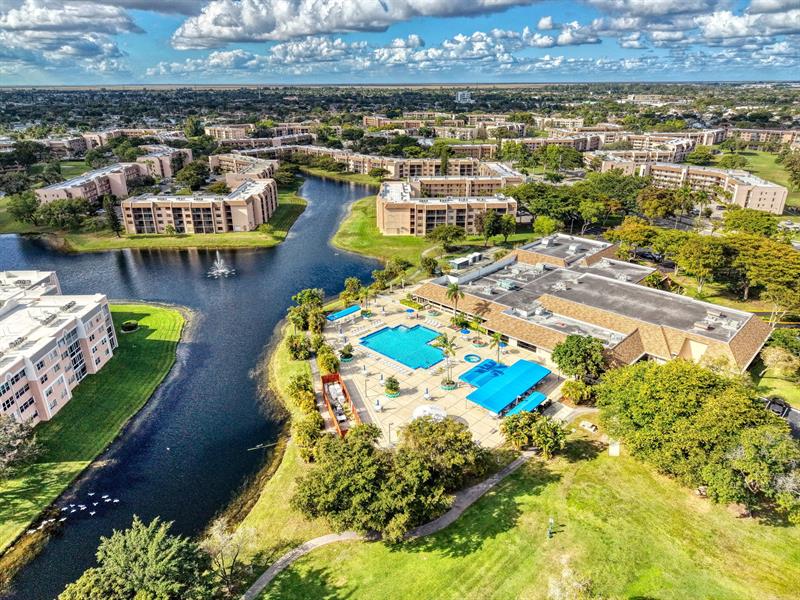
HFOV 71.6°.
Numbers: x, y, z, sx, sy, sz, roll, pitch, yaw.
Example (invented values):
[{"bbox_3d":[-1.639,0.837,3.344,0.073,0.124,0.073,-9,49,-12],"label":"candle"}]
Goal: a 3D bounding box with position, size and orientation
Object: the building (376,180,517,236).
[{"bbox_3d":[17.374,-39.739,236.555,54.190,12.200,49.010,-1,22,-2],"label":"building"}]

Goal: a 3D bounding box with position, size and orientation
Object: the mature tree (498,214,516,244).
[{"bbox_3d":[39.967,-26.643,205.590,6.200,10.700,6.200,0,21,0],"label":"mature tree"}]

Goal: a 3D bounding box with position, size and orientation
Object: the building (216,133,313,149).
[{"bbox_3d":[-102.804,-122.812,442.062,82.530,11.700,38.100,-14,25,-30],"label":"building"}]

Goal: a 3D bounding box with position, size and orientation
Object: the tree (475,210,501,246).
[{"bbox_3d":[31.400,-25.710,199.735,9.230,12.970,8.950,0,22,0],"label":"tree"}]

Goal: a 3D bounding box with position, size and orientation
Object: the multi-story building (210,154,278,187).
[{"bbox_3d":[-89.877,-75.104,328.117,35.000,12.400,93.000,-9,23,-22],"label":"multi-story building"}]

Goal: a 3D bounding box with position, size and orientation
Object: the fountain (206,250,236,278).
[{"bbox_3d":[-54.100,-11.184,166.361,8.800,6.700,8.800,-7,23,-17],"label":"fountain"}]

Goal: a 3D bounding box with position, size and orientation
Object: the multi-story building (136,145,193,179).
[{"bbox_3d":[-164.993,-98.156,387.675,34.500,12.400,83.000,-9,23,-21],"label":"multi-story building"}]

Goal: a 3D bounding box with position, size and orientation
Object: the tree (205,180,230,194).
[{"bbox_3d":[-91.265,-55.687,277.396,13.002,7.358,12.612,-7,23,-17],"label":"tree"}]

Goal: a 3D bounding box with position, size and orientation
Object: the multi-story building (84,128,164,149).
[{"bbox_3d":[-268.792,-157.671,540.292,53.000,12.400,62.000,-1,21,-3],"label":"multi-story building"}]

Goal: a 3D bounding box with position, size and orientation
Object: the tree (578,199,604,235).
[{"bbox_3d":[69.960,-30.135,202.648,9.499,12.724,9.214,7,23,18],"label":"tree"}]

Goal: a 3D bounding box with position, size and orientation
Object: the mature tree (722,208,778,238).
[{"bbox_3d":[136.349,-30.543,216.603,18.500,9.000,18.500,0,21,0],"label":"mature tree"}]

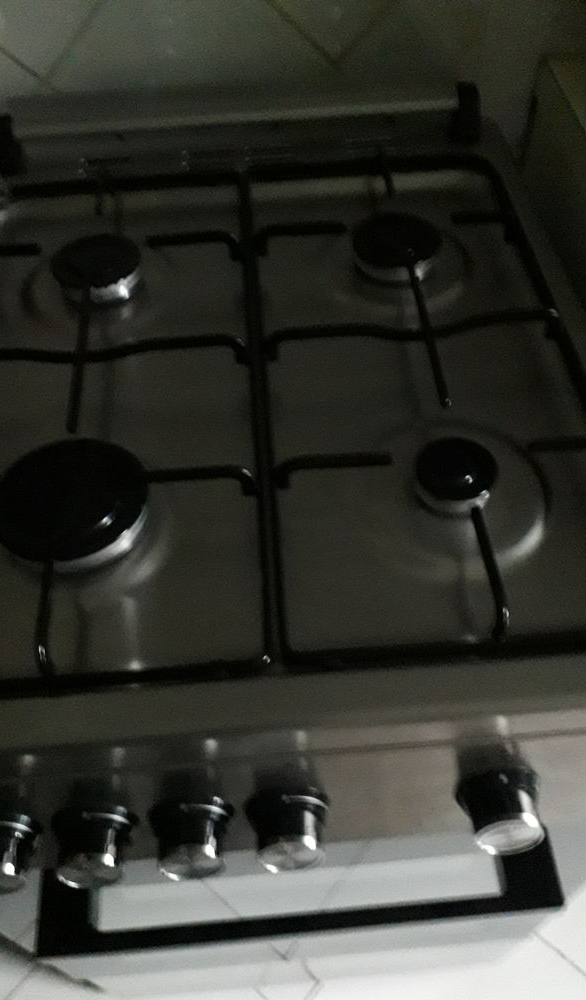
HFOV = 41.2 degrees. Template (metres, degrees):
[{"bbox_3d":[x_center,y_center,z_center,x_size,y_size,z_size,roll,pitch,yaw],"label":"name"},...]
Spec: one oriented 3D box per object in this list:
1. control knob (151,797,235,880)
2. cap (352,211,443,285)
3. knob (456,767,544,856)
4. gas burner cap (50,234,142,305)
[{"bbox_3d":[-0.058,0.193,0.444,0.047,0.047,0.031,-4,42,-2],"label":"control knob"},{"bbox_3d":[0.083,-0.201,0.624,0.070,0.018,0.070,-1,53,1],"label":"cap"},{"bbox_3d":[0.119,0.177,0.445,0.047,0.047,0.031,-4,42,-2],"label":"knob"},{"bbox_3d":[-0.153,-0.182,0.616,0.068,0.018,0.068,-4,53,-2],"label":"gas burner cap"}]

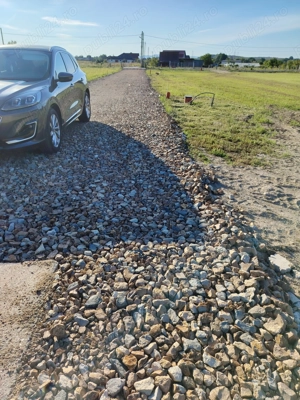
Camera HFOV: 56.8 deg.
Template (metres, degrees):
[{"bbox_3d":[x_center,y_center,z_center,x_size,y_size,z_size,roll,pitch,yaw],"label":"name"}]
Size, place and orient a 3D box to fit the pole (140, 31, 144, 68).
[{"bbox_3d":[-1.905,-39.961,73.939,0.550,8.655,0.450,0,26,0],"label":"pole"}]

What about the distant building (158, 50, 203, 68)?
[{"bbox_3d":[10.770,-48.740,95.792,14.570,4.906,9.000,3,27,5],"label":"distant building"}]

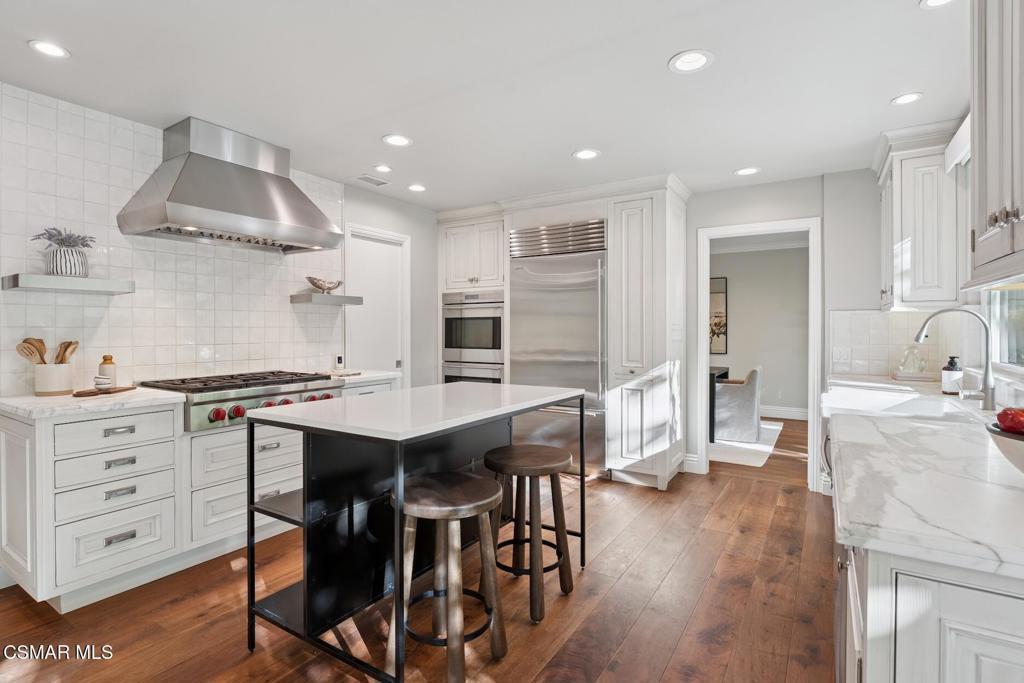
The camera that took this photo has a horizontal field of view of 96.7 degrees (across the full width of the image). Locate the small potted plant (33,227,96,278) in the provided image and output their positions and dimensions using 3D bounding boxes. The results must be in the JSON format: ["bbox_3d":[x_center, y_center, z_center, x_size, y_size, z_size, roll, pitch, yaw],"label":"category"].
[{"bbox_3d":[-2.208,-0.444,2.250,0.210,0.247,0.230,0,1,34],"label":"small potted plant"}]

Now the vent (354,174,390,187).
[{"bbox_3d":[-1.082,-1.236,3.506,0.160,0.020,0.260,0,1,34],"label":"vent"}]

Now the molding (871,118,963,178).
[{"bbox_3d":[2.531,-1.176,2.851,0.402,0.116,0.715,0,1,34],"label":"molding"}]

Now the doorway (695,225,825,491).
[{"bbox_3d":[1.995,0.095,3.725,0.868,2.085,0.140,0,1,34],"label":"doorway"}]

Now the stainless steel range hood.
[{"bbox_3d":[-1.646,-0.920,2.771,0.605,0.655,1.010,0,1,34],"label":"stainless steel range hood"}]

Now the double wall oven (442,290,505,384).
[{"bbox_3d":[-0.243,0.148,4.795,0.780,1.303,0.560,0,1,34],"label":"double wall oven"}]

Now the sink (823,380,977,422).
[{"bbox_3d":[1.629,0.384,1.993,0.465,0.235,0.980,0,1,34],"label":"sink"}]

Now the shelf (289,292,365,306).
[{"bbox_3d":[-1.338,-0.298,3.318,0.260,0.064,0.417,0,1,34],"label":"shelf"}]

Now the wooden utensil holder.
[{"bbox_3d":[-2.199,0.186,2.182,0.124,0.142,0.124,0,1,34],"label":"wooden utensil holder"}]

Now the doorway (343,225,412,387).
[{"bbox_3d":[-1.196,0.084,4.065,0.120,2.108,0.720,0,1,34],"label":"doorway"}]

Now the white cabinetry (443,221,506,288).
[{"bbox_3d":[-0.238,-0.836,4.789,0.775,0.665,0.600,0,1,33],"label":"white cabinetry"}]

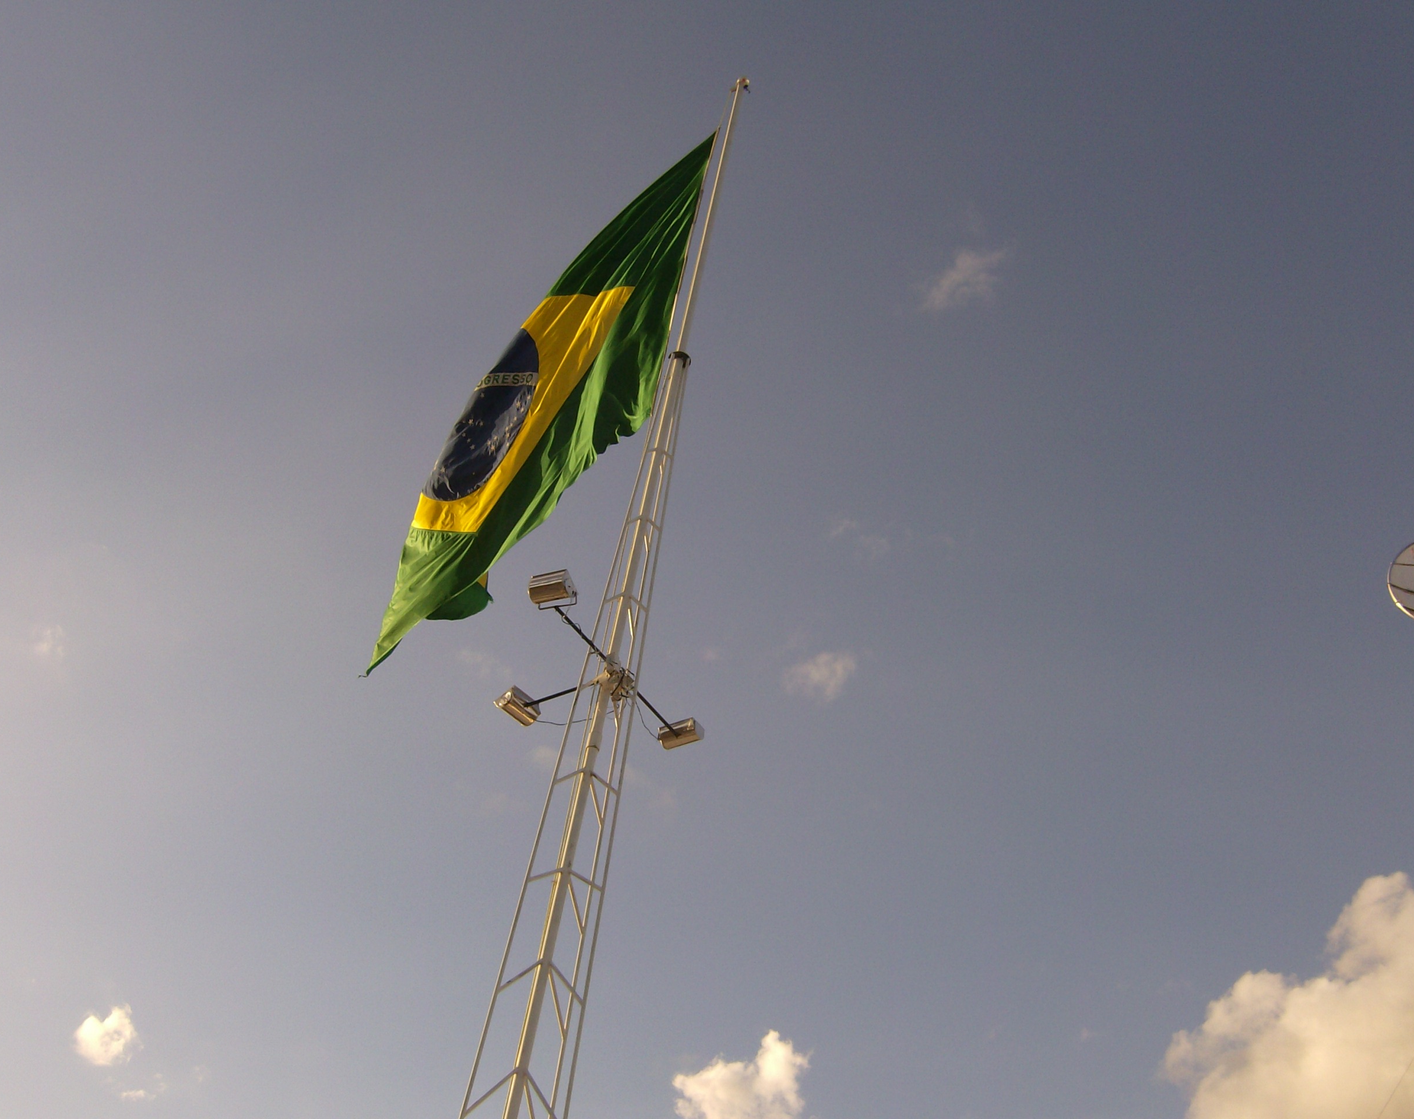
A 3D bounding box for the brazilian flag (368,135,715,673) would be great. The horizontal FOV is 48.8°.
[{"bbox_3d":[-2.302,-2.137,21.610,1.100,6.387,6.215,32,-42,-26],"label":"brazilian flag"}]

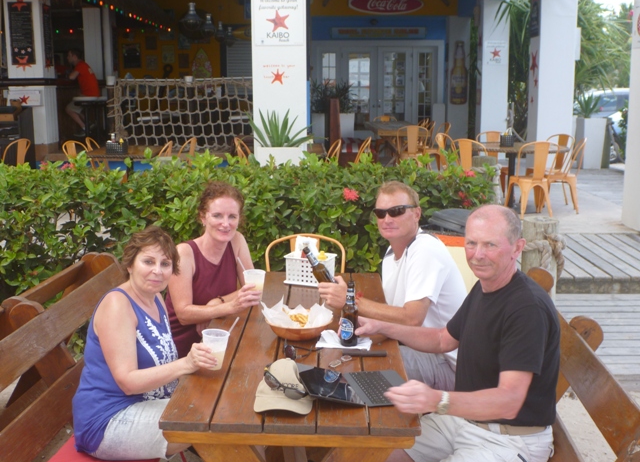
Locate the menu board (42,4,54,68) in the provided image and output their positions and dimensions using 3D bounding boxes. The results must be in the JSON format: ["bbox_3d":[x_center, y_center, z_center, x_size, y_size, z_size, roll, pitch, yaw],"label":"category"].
[{"bbox_3d":[-3.842,-2.761,10.720,0.030,0.850,0.330,0,11,0],"label":"menu board"}]

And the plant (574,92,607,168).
[{"bbox_3d":[4.671,-1.716,12.974,0.560,1.330,0.540,0,11,0],"label":"plant"}]

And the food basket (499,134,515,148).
[{"bbox_3d":[2.182,-1.057,8.826,0.170,0.140,0.190,3,11,14],"label":"food basket"}]

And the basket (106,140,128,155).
[{"bbox_3d":[-2.097,-0.873,7.843,0.235,0.140,0.165,-1,11,-8],"label":"basket"}]

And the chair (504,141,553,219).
[{"bbox_3d":[2.393,-0.593,8.497,0.460,0.850,0.510,-2,11,-11],"label":"chair"}]

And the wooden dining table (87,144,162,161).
[{"bbox_3d":[-2.000,-0.464,7.954,0.660,0.750,1.050,0,11,-2],"label":"wooden dining table"}]

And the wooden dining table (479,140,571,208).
[{"bbox_3d":[2.341,-0.618,8.879,1.150,0.750,1.130,0,11,0],"label":"wooden dining table"}]

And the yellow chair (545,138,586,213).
[{"bbox_3d":[2.878,-0.672,8.918,0.510,0.850,0.460,3,11,16],"label":"yellow chair"}]

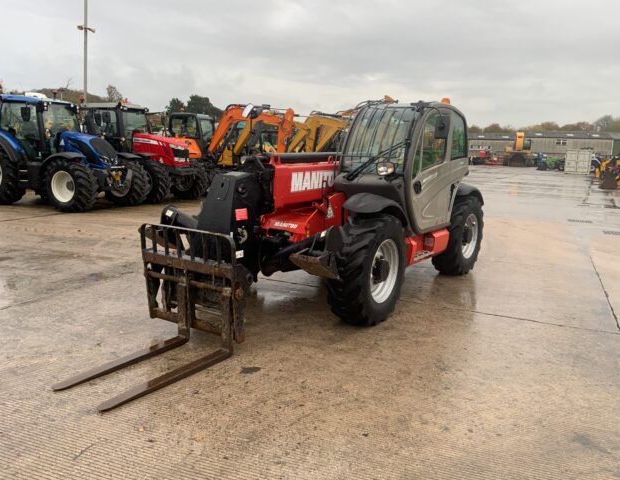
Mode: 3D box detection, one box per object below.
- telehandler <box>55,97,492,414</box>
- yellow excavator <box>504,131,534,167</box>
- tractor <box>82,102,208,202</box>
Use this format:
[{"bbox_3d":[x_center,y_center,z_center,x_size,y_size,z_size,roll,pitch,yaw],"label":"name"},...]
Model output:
[{"bbox_3d":[0.087,-0.474,6.311,2.300,2.470,6.690,7,12,33],"label":"telehandler"},{"bbox_3d":[22.125,-9.636,56.178,3.200,3.900,7.200,5,10,19],"label":"yellow excavator"},{"bbox_3d":[-5.857,-2.880,18.098,4.600,3.050,2.300,6,11,26],"label":"tractor"}]

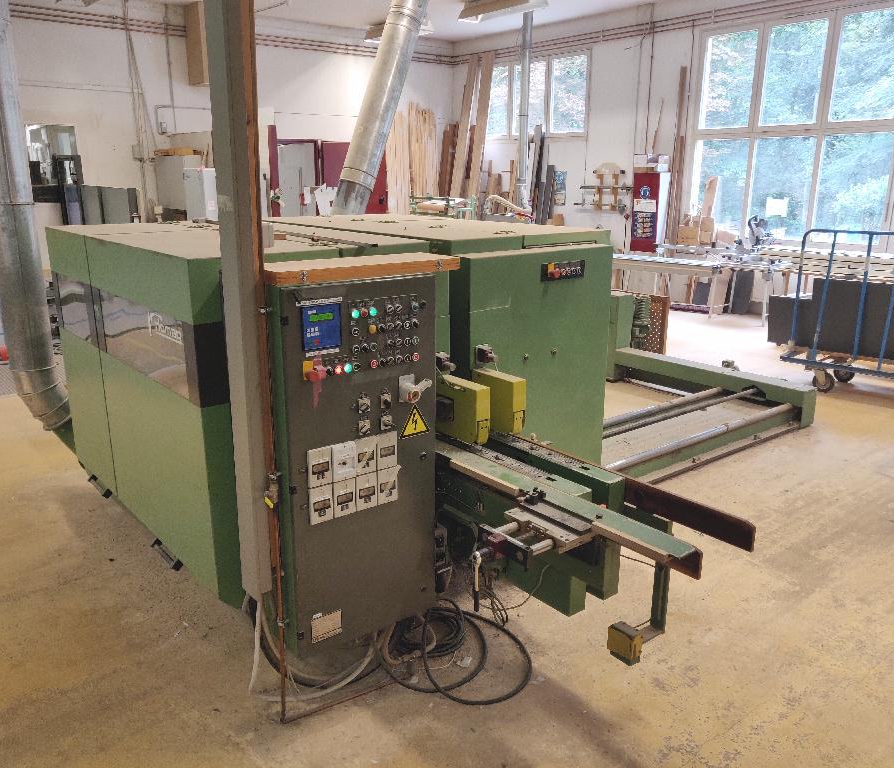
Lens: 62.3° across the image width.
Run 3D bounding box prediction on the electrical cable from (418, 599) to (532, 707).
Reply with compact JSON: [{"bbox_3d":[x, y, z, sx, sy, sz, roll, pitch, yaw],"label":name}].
[{"bbox_3d":[0.093,0.993,2.864,0.392,0.110,0.629,-3,15,-12],"label":"electrical cable"}]

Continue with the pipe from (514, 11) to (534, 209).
[{"bbox_3d":[1.250,-4.374,11.787,0.140,3.080,0.140,-14,20,-43],"label":"pipe"}]

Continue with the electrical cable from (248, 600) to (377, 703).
[{"bbox_3d":[-0.447,0.898,2.707,0.570,0.380,0.270,-11,19,-37],"label":"electrical cable"}]

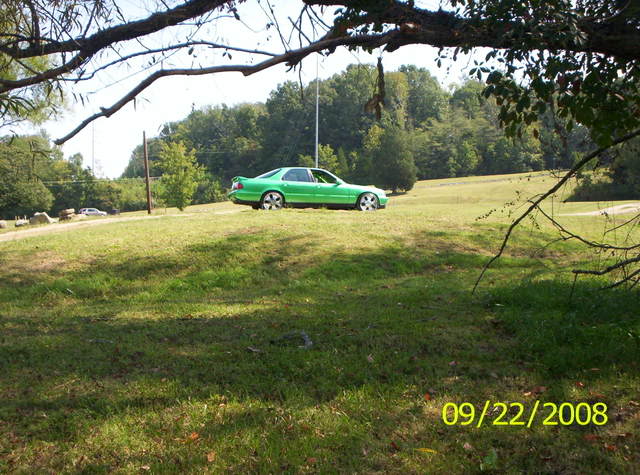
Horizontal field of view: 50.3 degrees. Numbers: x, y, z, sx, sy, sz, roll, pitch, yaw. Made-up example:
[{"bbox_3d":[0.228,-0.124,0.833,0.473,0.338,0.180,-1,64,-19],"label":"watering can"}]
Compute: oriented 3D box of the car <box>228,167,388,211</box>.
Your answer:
[{"bbox_3d":[-0.250,-1.490,21.100,4.950,1.380,1.810,-1,3,-16],"label":"car"}]

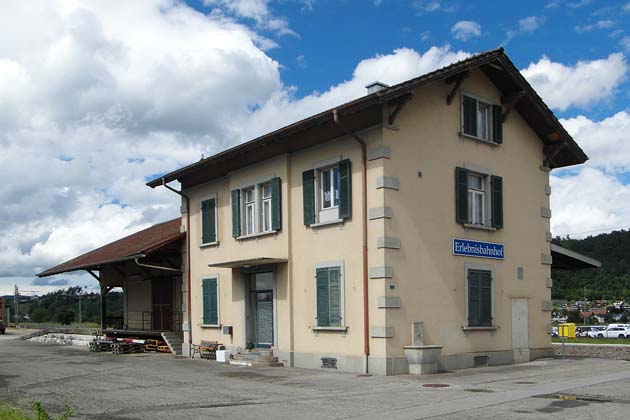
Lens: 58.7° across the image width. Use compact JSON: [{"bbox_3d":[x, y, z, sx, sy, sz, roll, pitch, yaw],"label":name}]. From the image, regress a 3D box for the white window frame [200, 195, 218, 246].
[{"bbox_3d":[-4.556,0.430,24.015,0.150,2.168,1.425,9,-14,-39],"label":"white window frame"}]

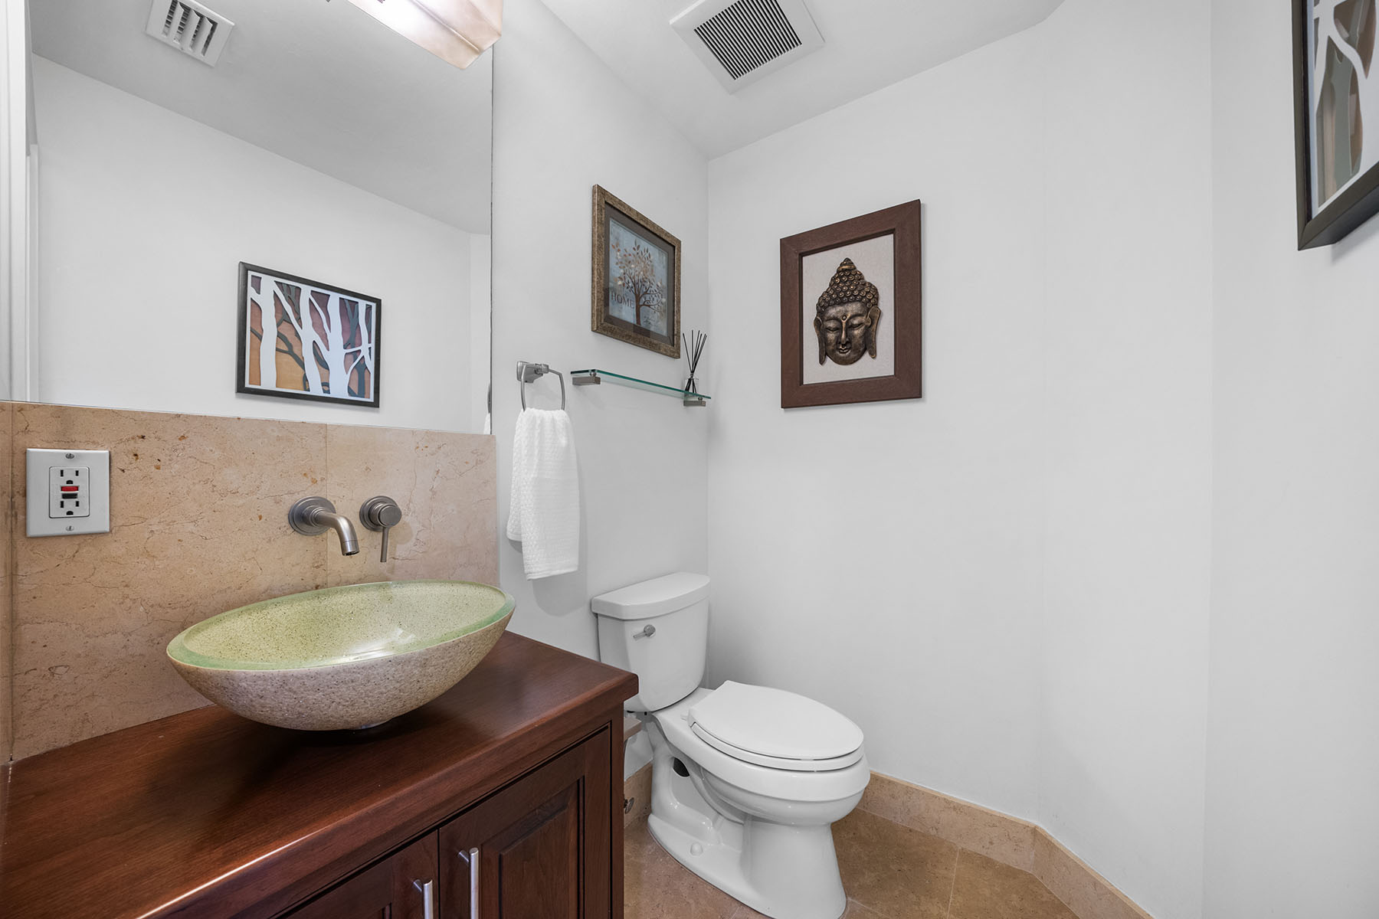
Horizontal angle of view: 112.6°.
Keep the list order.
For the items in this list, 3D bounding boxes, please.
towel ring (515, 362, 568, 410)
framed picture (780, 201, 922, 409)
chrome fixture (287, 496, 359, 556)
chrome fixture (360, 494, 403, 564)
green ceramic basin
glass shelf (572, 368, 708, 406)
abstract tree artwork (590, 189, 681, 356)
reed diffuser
[{"bbox_3d":[-0.395,-0.183,1.190,0.083,0.143,0.133,0,-1,36],"label":"towel ring"},{"bbox_3d":[0.540,-0.498,1.572,0.456,0.623,0.045,0,-1,33],"label":"framed picture"},{"bbox_3d":[-0.607,0.111,0.779,0.200,0.086,0.072,0,-1,36],"label":"chrome fixture"},{"bbox_3d":[-0.600,0.137,0.907,0.060,0.131,0.072,0,-1,36],"label":"chrome fixture"},{"bbox_3d":[-0.493,0.310,0.705,0.412,0.148,0.412,0,-1,0],"label":"green ceramic basin"},{"bbox_3d":[-0.131,-0.224,1.519,0.120,0.036,0.575,0,-1,36],"label":"glass shelf"},{"bbox_3d":[-0.165,-0.603,1.558,0.022,0.444,0.417,0,-1,36],"label":"abstract tree artwork"},{"bbox_3d":[0.015,-0.360,1.719,0.085,0.251,0.085,0,-1,36],"label":"reed diffuser"}]

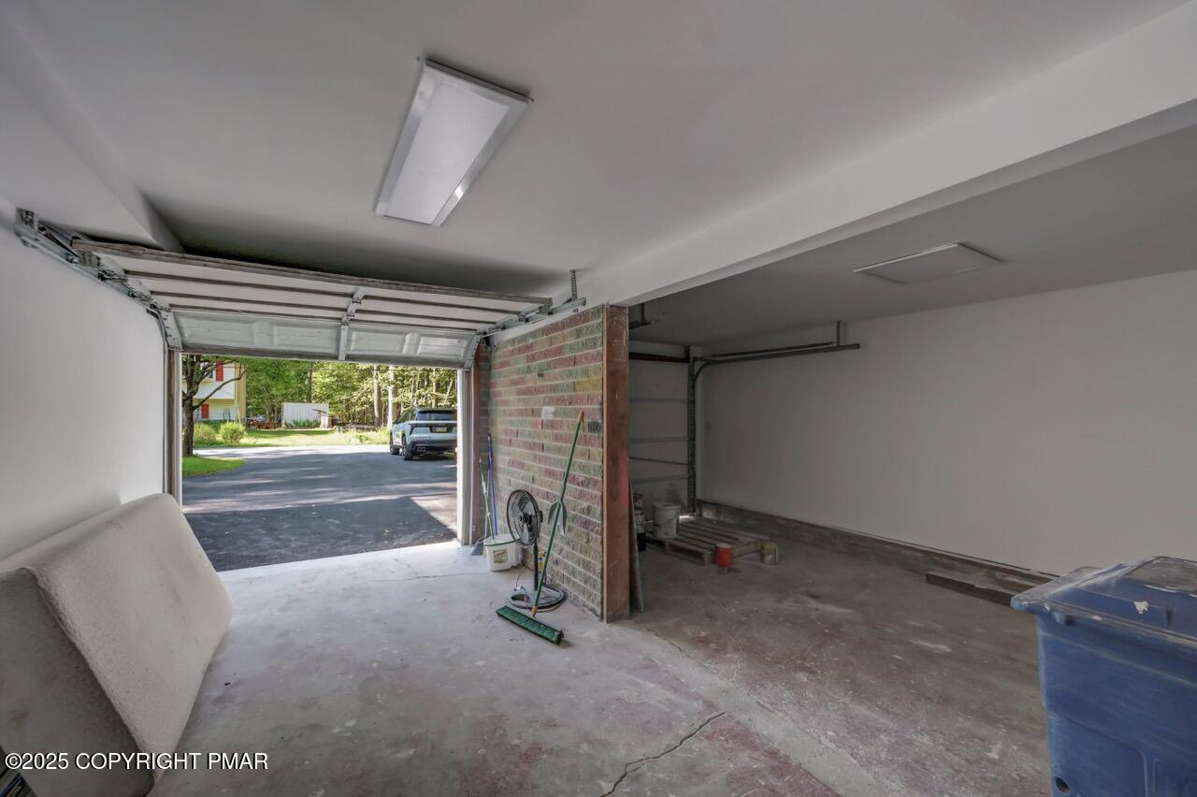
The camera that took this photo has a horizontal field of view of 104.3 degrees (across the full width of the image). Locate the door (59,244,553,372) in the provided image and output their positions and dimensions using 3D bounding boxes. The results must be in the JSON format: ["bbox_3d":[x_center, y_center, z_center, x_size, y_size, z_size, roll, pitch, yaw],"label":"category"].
[{"bbox_3d":[-1.948,-0.568,3.690,2.490,0.390,1.940,0,-1,-32],"label":"door"}]

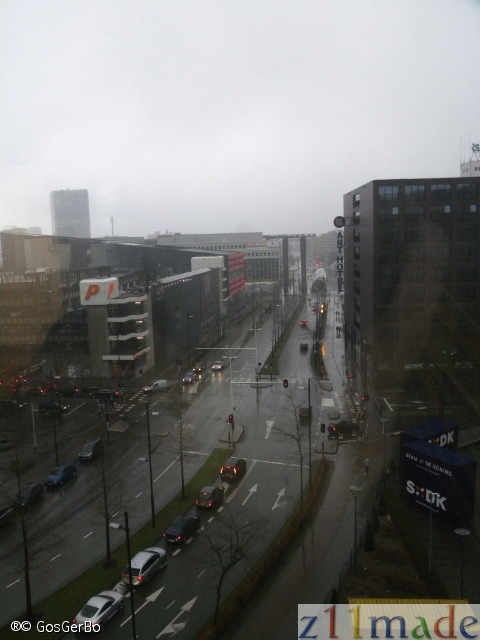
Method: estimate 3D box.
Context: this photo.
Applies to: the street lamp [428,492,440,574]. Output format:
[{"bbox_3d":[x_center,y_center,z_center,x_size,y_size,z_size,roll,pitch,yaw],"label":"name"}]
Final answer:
[{"bbox_3d":[13.962,15.591,44.400,0.850,6.200,0.850,-2,7,0],"label":"street lamp"}]

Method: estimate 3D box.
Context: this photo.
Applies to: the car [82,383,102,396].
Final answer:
[{"bbox_3d":[-24.276,11.077,99.537,4.200,1.480,1.750,2,9,22],"label":"car"}]

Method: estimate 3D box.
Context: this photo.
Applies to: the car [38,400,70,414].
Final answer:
[{"bbox_3d":[-27.284,12.679,89.312,4.400,1.480,1.780,2,9,23],"label":"car"}]

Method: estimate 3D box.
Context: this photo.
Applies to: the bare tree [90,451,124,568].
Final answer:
[{"bbox_3d":[-10.263,14.286,46.735,2.700,9.600,2.700,-2,7,0],"label":"bare tree"}]

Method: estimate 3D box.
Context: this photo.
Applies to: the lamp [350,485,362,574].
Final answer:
[{"bbox_3d":[8.443,15.487,44.496,0.900,6.700,0.900,-2,7,0],"label":"lamp"}]

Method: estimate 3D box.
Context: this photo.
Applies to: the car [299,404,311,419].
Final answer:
[{"bbox_3d":[9.210,12.947,85.377,1.750,1.500,4.200,-1,7,8],"label":"car"}]

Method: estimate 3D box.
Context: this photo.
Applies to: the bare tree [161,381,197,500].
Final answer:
[{"bbox_3d":[-5.549,11.764,58.489,3.200,11.400,3.200,-2,7,0],"label":"bare tree"}]

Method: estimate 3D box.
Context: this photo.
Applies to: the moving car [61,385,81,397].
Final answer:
[{"bbox_3d":[-28.548,11.927,102.208,4.000,1.500,1.750,-1,7,8],"label":"moving car"}]

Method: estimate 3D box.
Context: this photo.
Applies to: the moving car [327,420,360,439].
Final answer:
[{"bbox_3d":[13.110,13.825,77.495,4.200,1.500,1.750,-4,7,-16],"label":"moving car"}]

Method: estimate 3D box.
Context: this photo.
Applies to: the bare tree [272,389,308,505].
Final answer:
[{"bbox_3d":[4.793,11.796,54.659,3.275,11.414,3.111,-2,8,0],"label":"bare tree"}]

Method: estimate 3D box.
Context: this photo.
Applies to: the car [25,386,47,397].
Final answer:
[{"bbox_3d":[-33.438,11.319,99.726,4.100,1.500,1.750,2,9,22],"label":"car"}]

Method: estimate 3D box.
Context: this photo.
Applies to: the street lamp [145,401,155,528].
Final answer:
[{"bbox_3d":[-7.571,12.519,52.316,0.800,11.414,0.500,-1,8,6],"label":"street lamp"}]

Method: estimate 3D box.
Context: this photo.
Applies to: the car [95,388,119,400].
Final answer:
[{"bbox_3d":[-21.772,12.085,99.385,4.300,1.500,1.750,-1,7,8],"label":"car"}]

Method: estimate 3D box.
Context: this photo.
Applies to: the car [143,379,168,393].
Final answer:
[{"bbox_3d":[-14.251,11.158,103.617,4.400,1.850,1.800,-7,9,-35],"label":"car"}]

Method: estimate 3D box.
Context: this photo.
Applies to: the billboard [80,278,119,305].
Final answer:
[{"bbox_3d":[-25.239,-5.028,109.389,4.466,4.291,5.200,-1,8,8],"label":"billboard"}]

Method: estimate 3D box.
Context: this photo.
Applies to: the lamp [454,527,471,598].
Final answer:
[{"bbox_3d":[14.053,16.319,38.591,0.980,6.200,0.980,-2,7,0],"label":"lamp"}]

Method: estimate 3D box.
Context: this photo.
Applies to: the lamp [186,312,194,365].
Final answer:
[{"bbox_3d":[-9.503,3.617,117.025,1.300,10.231,0.400,-1,8,6],"label":"lamp"}]

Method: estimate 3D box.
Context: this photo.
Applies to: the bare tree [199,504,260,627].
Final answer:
[{"bbox_3d":[-0.728,15.776,39.127,3.909,8.414,3.714,-2,8,0],"label":"bare tree"}]

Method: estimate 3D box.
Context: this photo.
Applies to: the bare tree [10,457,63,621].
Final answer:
[{"bbox_3d":[-13.623,14.467,40.324,3.509,11.431,3.333,-2,8,0],"label":"bare tree"}]

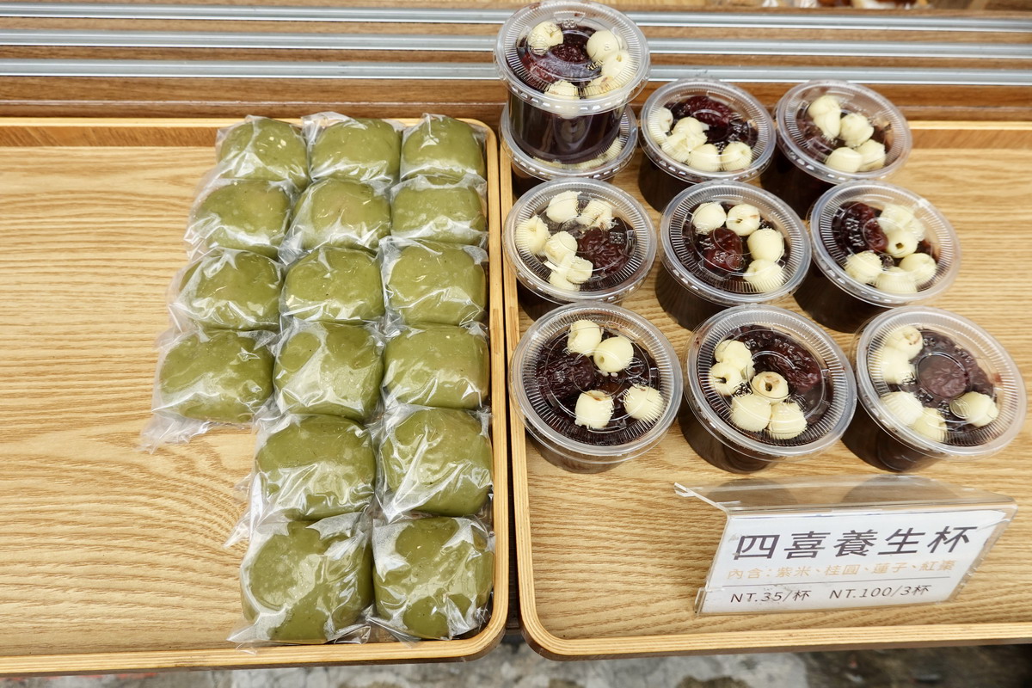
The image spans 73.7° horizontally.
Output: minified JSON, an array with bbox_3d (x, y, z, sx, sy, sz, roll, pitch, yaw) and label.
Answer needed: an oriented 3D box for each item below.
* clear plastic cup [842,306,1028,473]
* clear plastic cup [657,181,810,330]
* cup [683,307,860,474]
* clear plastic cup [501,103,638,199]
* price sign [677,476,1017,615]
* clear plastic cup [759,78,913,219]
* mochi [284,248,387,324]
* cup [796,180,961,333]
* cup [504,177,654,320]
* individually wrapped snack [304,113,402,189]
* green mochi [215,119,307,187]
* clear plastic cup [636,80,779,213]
[{"bbox_3d":[0.206,0.027,0.356,0.081,0.047,0.081,1,62,-2],"label":"clear plastic cup"},{"bbox_3d":[0.117,-0.046,0.388,0.082,0.050,0.082,1,62,-2],"label":"clear plastic cup"},{"bbox_3d":[0.122,0.026,0.349,0.082,0.050,0.082,1,62,-2],"label":"cup"},{"bbox_3d":[0.030,-0.118,0.423,0.082,0.050,0.082,1,62,-2],"label":"clear plastic cup"},{"bbox_3d":[0.146,0.082,0.312,0.123,0.064,0.063,-1,62,-3],"label":"price sign"},{"bbox_3d":[0.196,-0.118,0.430,0.082,0.050,0.082,1,62,-2],"label":"clear plastic cup"},{"bbox_3d":[-0.101,-0.024,0.372,0.054,0.036,0.049,-1,62,-3],"label":"mochi"},{"bbox_3d":[0.200,-0.046,0.395,0.081,0.047,0.081,1,62,-2],"label":"cup"},{"bbox_3d":[0.034,-0.047,0.384,0.082,0.050,0.082,1,62,-2],"label":"cup"},{"bbox_3d":[-0.100,-0.116,0.424,0.056,0.035,0.051,-1,62,-3],"label":"individually wrapped snack"},{"bbox_3d":[-0.155,-0.105,0.412,0.054,0.036,0.049,-1,62,-3],"label":"green mochi"},{"bbox_3d":[0.112,-0.117,0.428,0.081,0.047,0.081,1,62,-2],"label":"clear plastic cup"}]

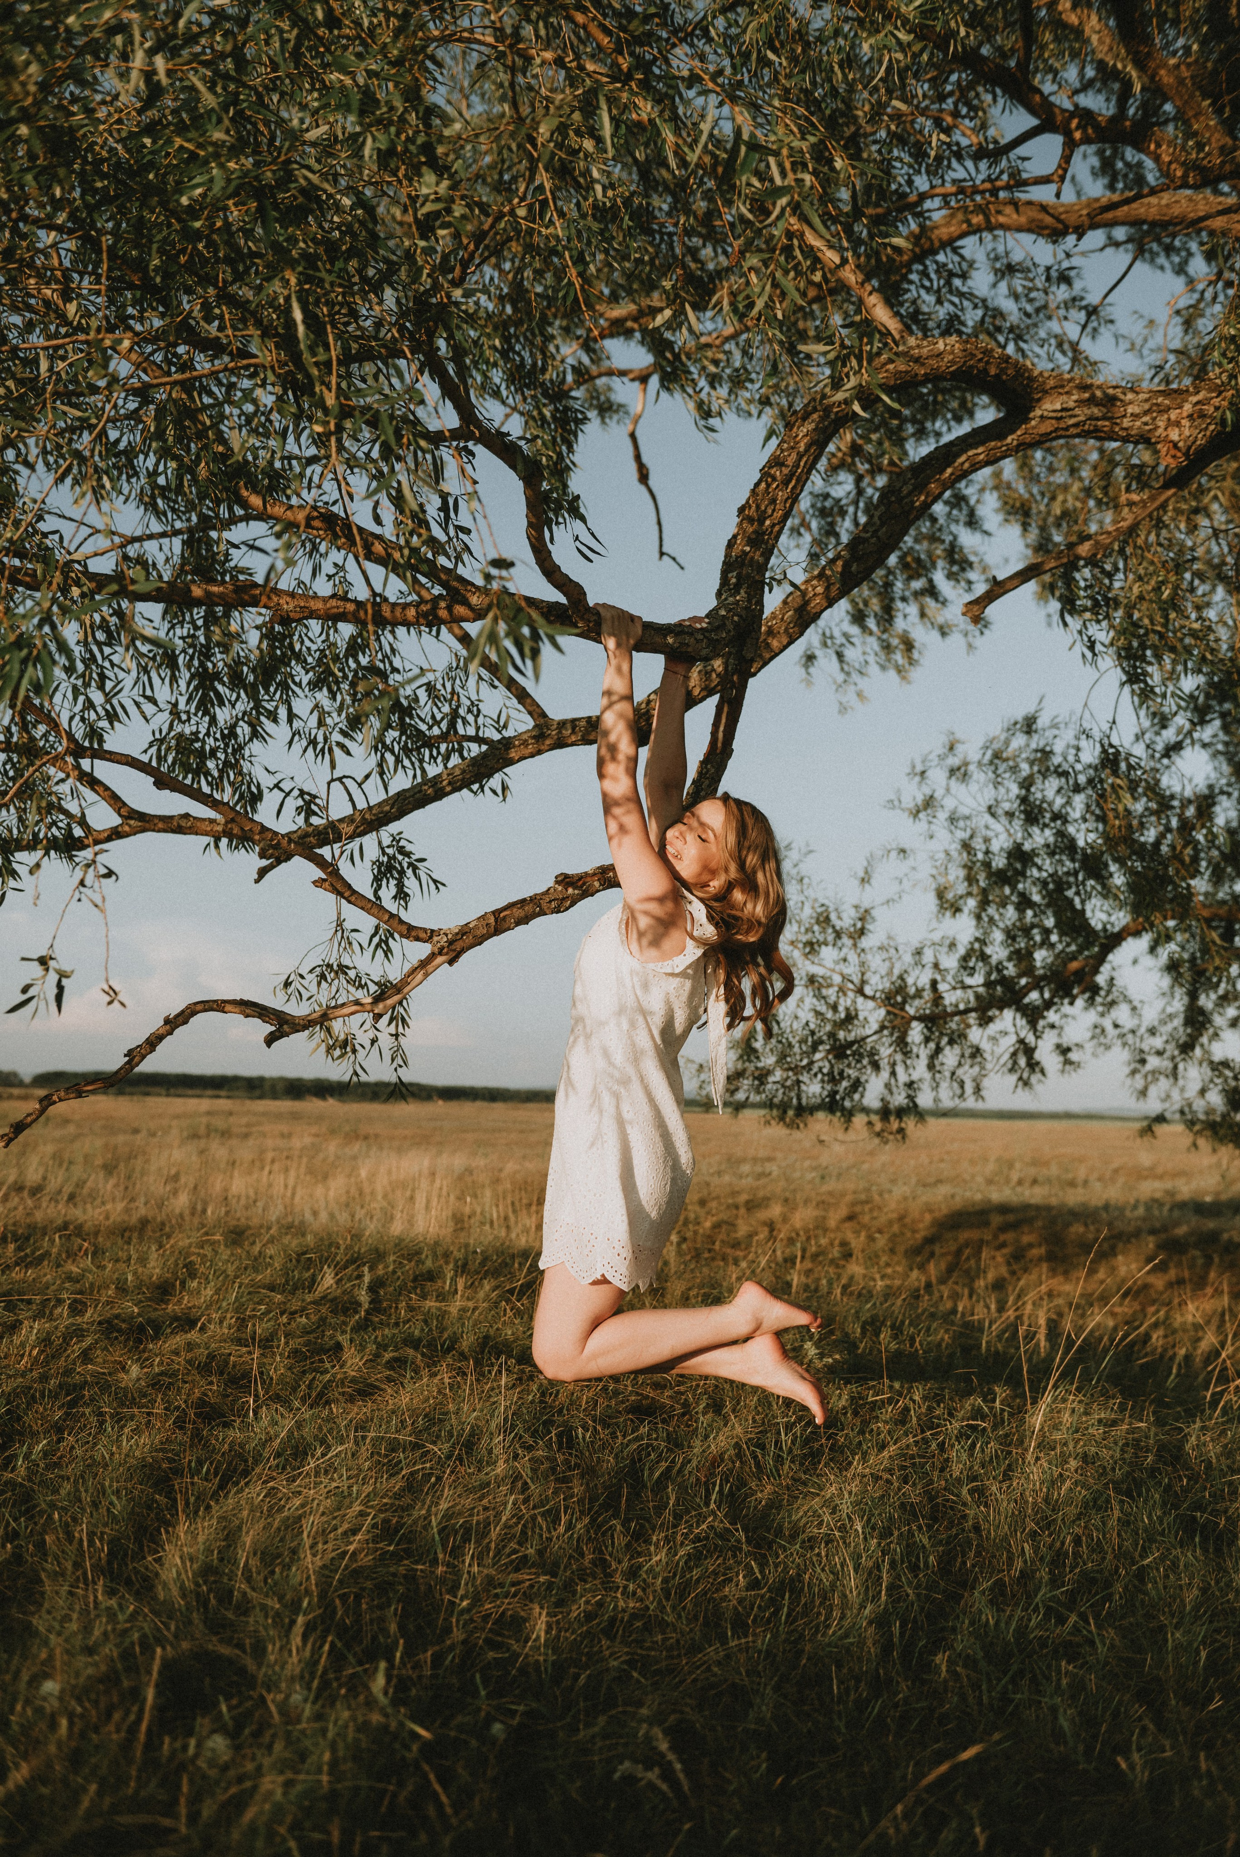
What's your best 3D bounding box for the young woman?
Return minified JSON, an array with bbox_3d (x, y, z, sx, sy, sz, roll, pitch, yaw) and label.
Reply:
[{"bbox_3d":[0.120,0.176,3.420,0.560,1.620,0.430,0,-6,7],"label":"young woman"}]

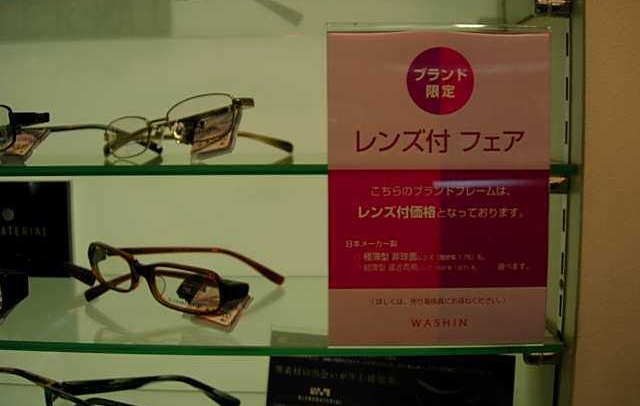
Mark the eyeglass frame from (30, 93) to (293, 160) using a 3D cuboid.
[{"bbox_3d":[-0.088,-0.051,0.541,0.147,0.039,0.112,-8,-3,31],"label":"eyeglass frame"}]

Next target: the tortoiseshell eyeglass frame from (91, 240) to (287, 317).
[{"bbox_3d":[-0.104,0.052,0.565,0.149,0.055,0.115,11,20,29],"label":"tortoiseshell eyeglass frame"}]

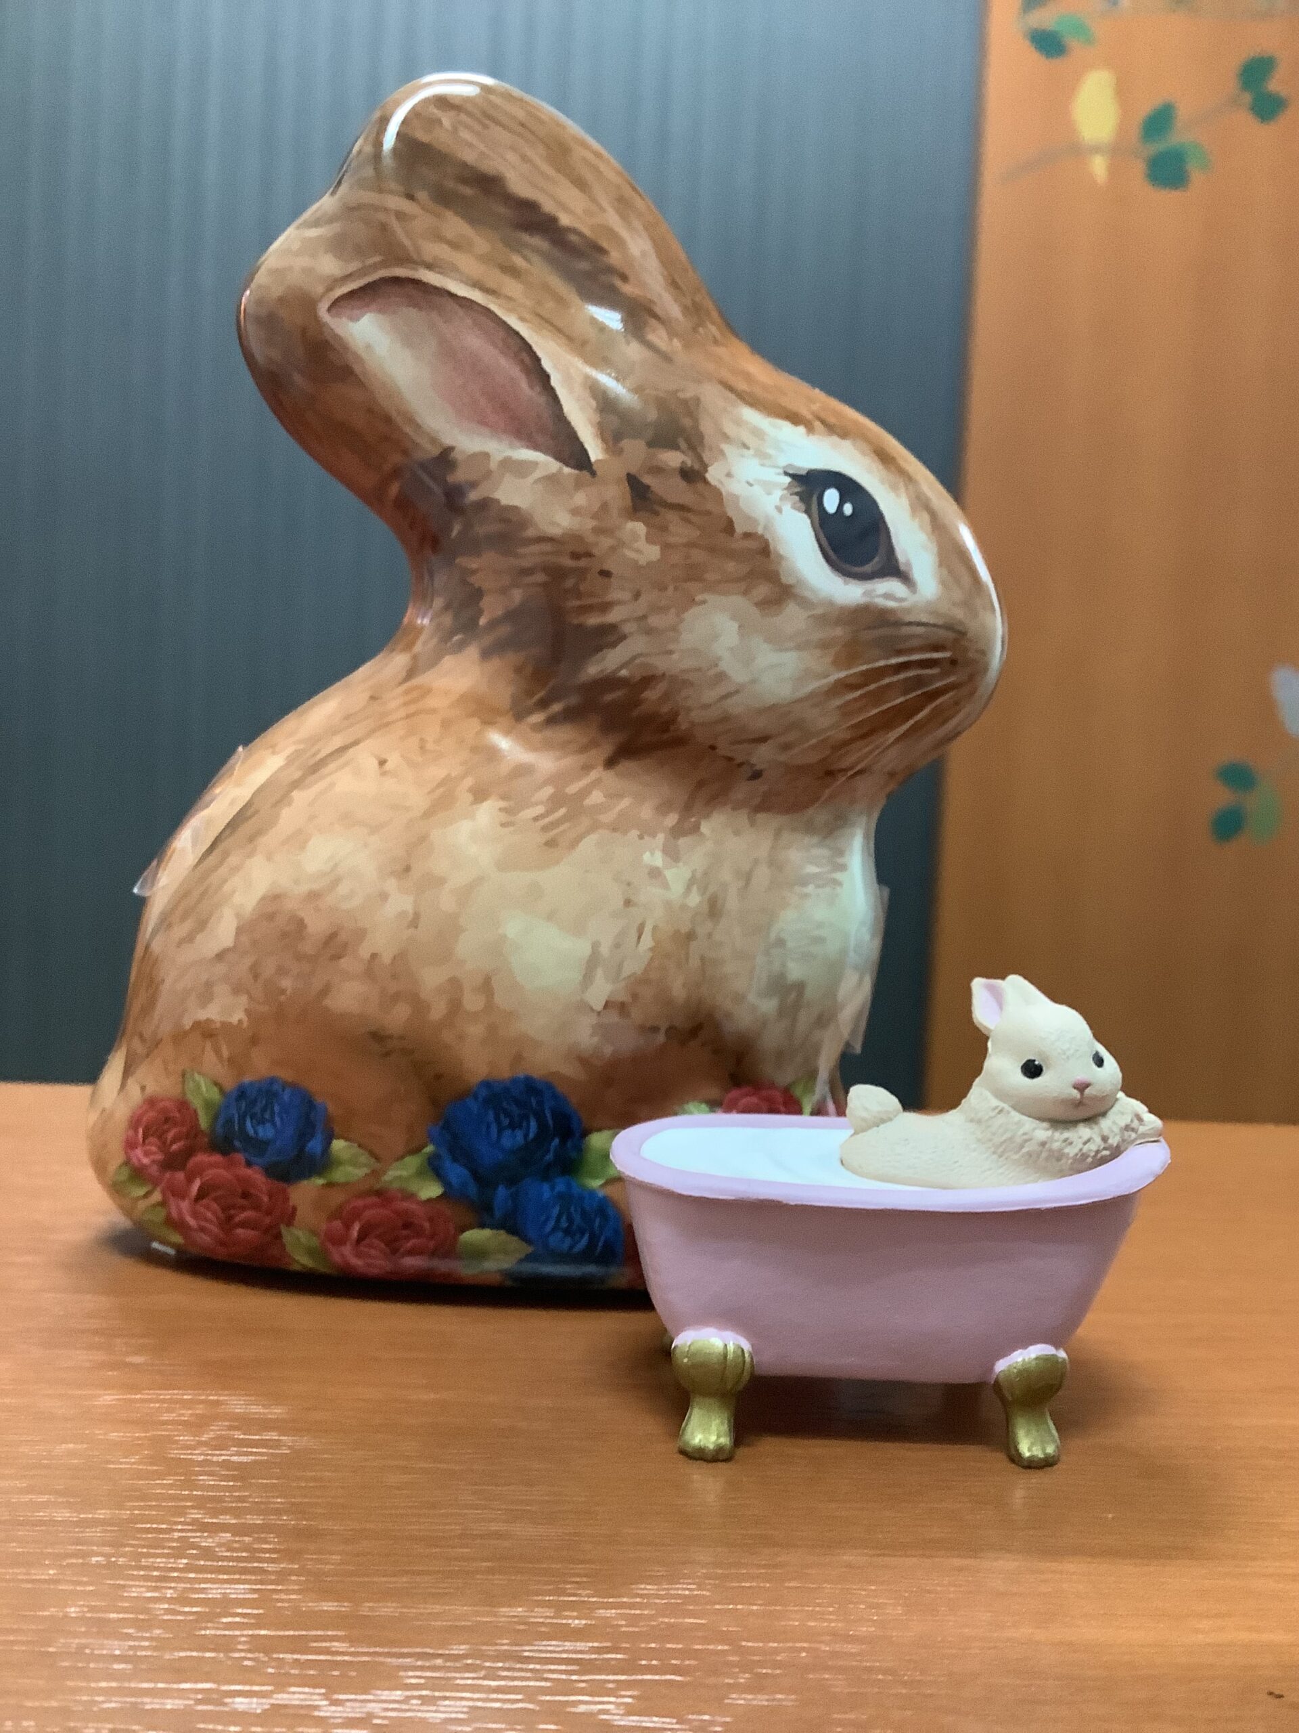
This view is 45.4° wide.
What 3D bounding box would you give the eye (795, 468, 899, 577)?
[{"bbox_3d":[0.024,-0.041,0.184,0.012,0.013,0.003,1,-7,-21],"label":"eye"}]

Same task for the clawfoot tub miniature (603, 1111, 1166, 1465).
[{"bbox_3d":[0.023,0.040,0.150,0.054,0.025,0.032,2,4,-6],"label":"clawfoot tub miniature"}]

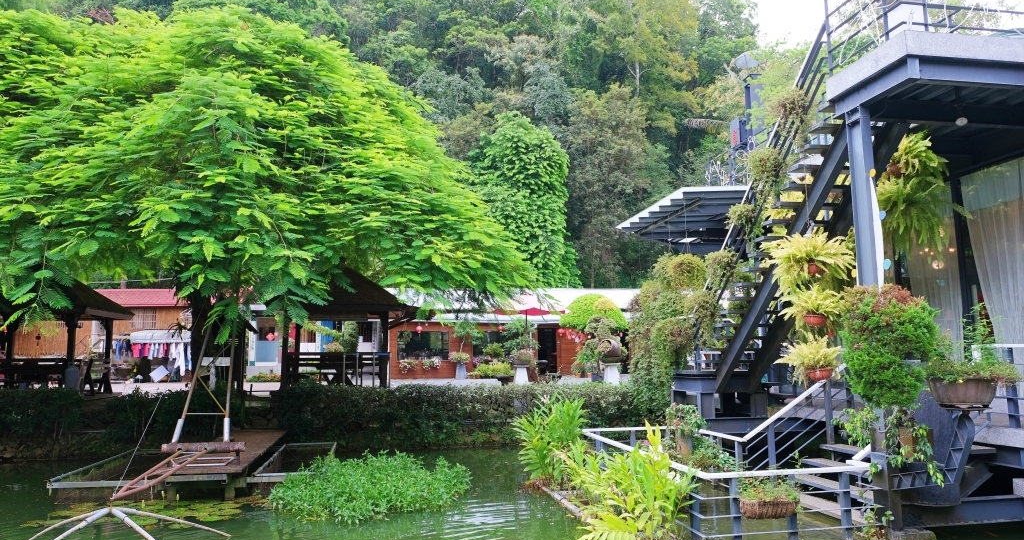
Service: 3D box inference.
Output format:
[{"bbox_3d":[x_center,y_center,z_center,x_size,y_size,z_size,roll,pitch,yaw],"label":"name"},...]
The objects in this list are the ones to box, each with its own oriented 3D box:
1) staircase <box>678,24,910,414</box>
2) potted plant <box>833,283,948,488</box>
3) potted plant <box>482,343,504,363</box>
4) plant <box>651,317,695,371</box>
[{"bbox_3d":[4.312,-0.285,11.102,1.450,5.300,5.000,1,-8,-11],"label":"staircase"},{"bbox_3d":[4.687,1.418,8.450,1.300,2.400,1.150,0,-7,0],"label":"potted plant"},{"bbox_3d":[-0.691,3.046,25.500,0.850,0.650,0.800,0,-7,0],"label":"potted plant"},{"bbox_3d":[2.752,1.277,11.700,0.760,0.950,0.750,0,-7,0],"label":"plant"}]

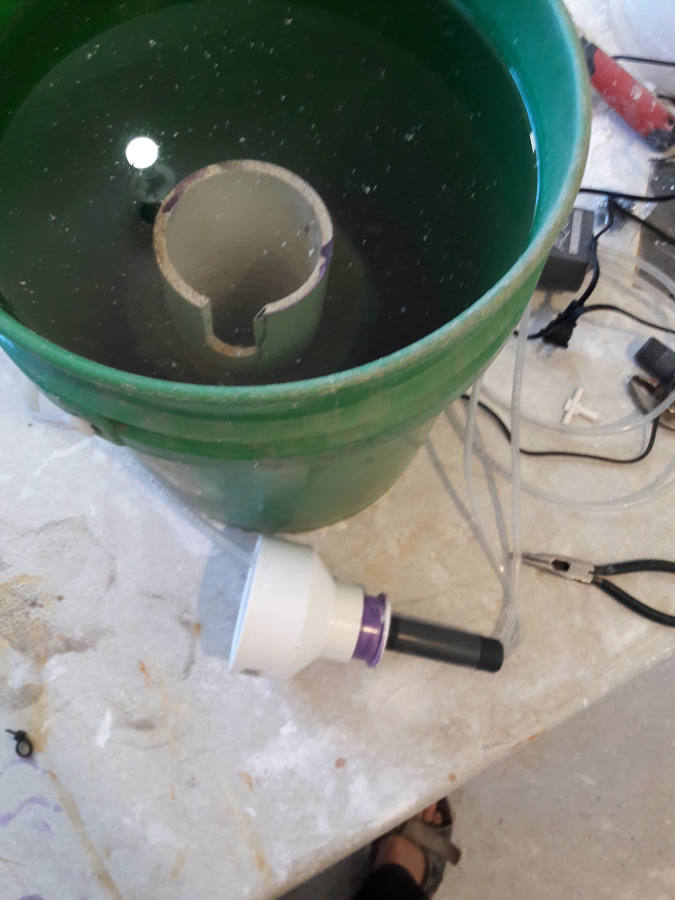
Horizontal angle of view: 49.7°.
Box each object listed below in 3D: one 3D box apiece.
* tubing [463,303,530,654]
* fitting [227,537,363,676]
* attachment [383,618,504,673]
[{"bbox_3d":[0.124,0.025,0.567,0.055,0.140,0.240,-1,74,-3],"label":"tubing"},{"bbox_3d":[-0.028,0.127,0.565,0.089,0.101,0.101,14,73,-9],"label":"fitting"},{"bbox_3d":[0.087,0.156,0.583,0.096,0.028,0.028,14,73,-9],"label":"attachment"}]

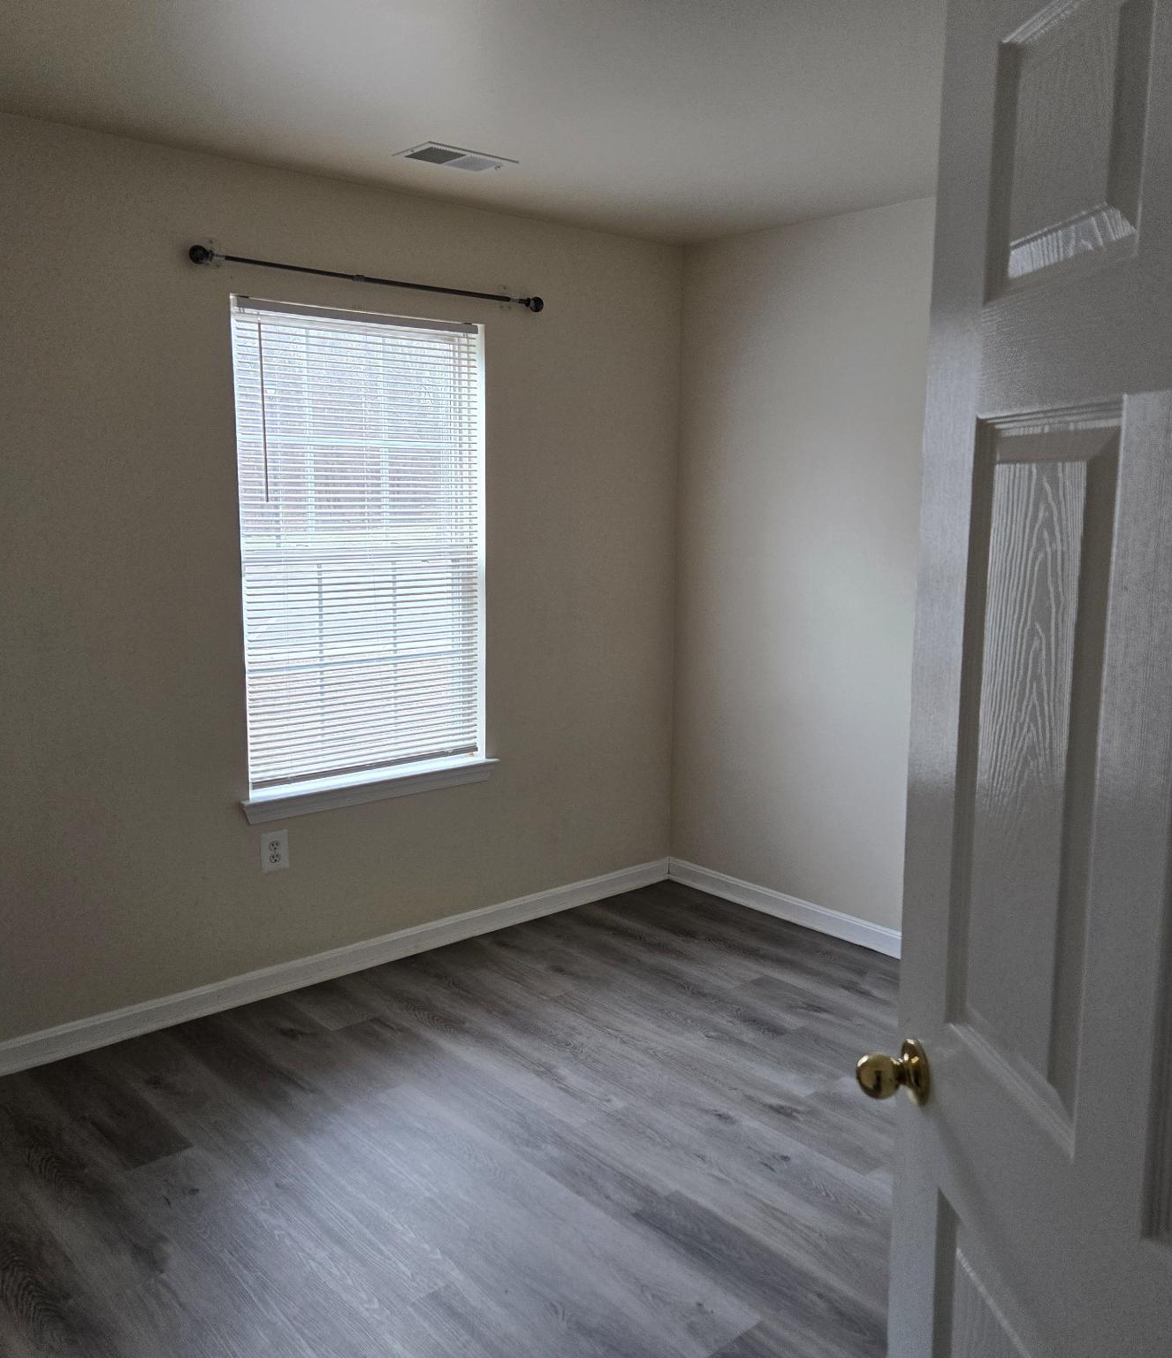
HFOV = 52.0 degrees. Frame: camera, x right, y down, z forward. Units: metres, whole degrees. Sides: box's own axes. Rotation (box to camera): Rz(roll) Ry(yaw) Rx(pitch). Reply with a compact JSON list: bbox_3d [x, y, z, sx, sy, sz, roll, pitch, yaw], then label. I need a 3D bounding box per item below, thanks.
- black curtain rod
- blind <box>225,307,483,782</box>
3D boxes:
[{"bbox_3d":[-0.605,-1.191,3.613,1.218,0.052,0.075,-8,12,-41],"label":"black curtain rod"},{"bbox_3d":[-0.694,-0.405,3.776,0.875,1.440,0.100,-8,12,-41],"label":"blind"}]

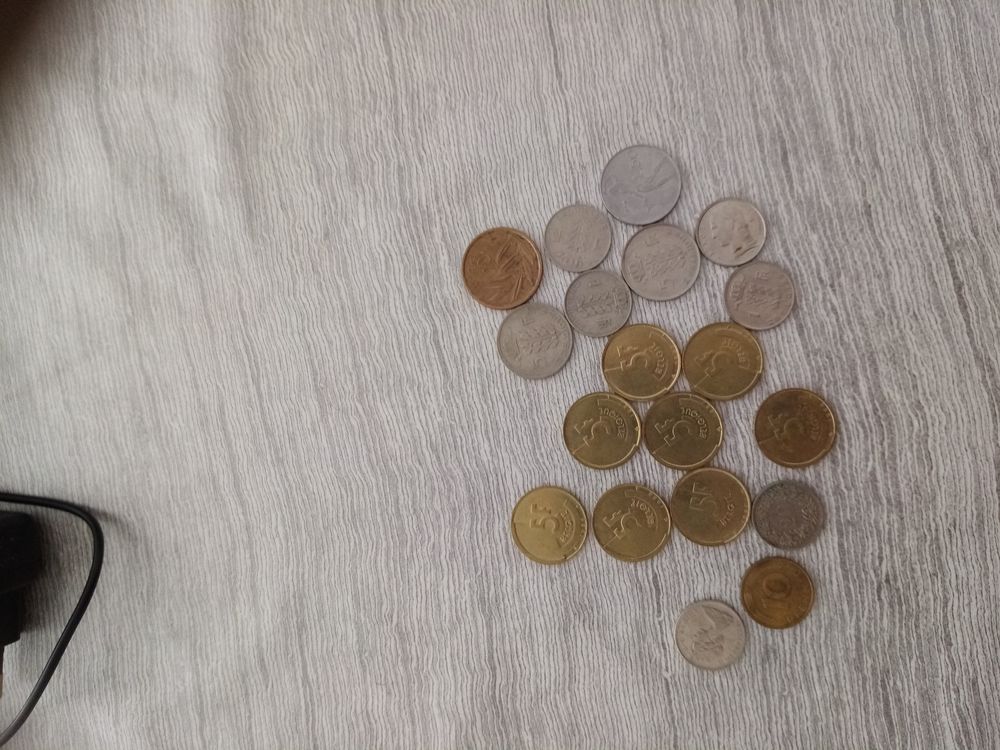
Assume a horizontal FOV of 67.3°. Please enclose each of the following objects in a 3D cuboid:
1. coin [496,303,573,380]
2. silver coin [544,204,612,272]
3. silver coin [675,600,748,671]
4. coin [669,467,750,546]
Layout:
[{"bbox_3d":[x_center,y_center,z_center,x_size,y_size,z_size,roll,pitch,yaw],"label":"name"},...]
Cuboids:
[{"bbox_3d":[0.011,-0.011,0.238,0.024,0.002,0.024,0,88,3],"label":"coin"},{"bbox_3d":[0.025,-0.043,0.238,0.021,0.002,0.021,0,88,3],"label":"silver coin"},{"bbox_3d":[0.065,0.080,0.232,0.021,0.002,0.021,0,88,3],"label":"silver coin"},{"bbox_3d":[0.065,0.041,0.233,0.024,0.002,0.024,0,88,3],"label":"coin"}]

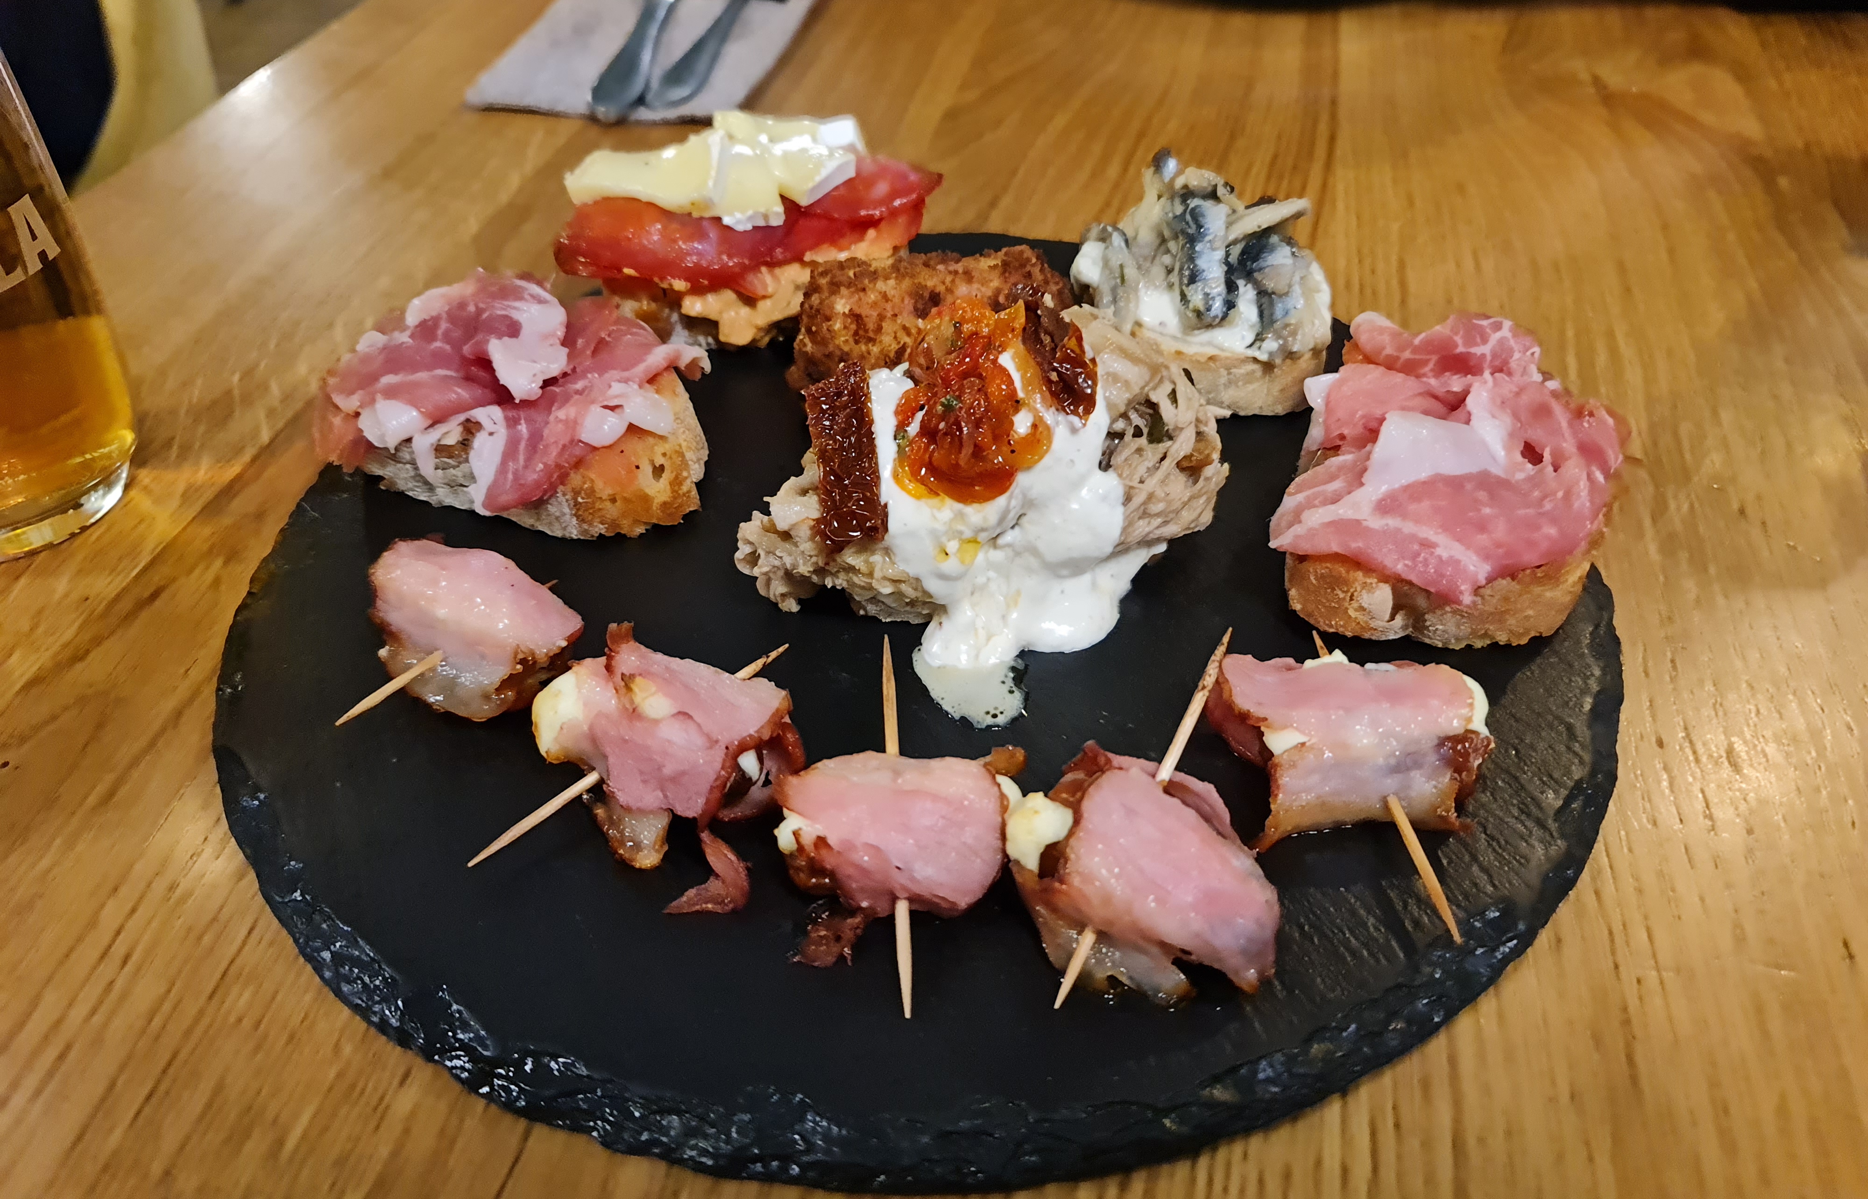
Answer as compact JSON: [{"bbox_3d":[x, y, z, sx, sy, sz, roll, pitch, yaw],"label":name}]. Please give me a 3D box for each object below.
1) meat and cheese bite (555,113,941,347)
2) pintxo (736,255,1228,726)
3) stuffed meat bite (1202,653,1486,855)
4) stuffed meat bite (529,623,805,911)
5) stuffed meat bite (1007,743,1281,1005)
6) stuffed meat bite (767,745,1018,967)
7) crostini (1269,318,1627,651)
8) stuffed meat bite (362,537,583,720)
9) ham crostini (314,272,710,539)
[{"bbox_3d":[-0.048,-0.097,0.352,0.094,0.044,0.042,-14,44,-14],"label":"meat and cheese bite"},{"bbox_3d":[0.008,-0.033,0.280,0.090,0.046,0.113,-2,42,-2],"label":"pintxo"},{"bbox_3d":[0.070,0.026,0.230,0.043,0.024,0.029,-3,42,-3],"label":"stuffed meat bite"},{"bbox_3d":[-0.045,0.025,0.231,0.042,0.026,0.035,15,44,16],"label":"stuffed meat bite"},{"bbox_3d":[0.032,0.042,0.211,0.039,0.026,0.032,18,45,19],"label":"stuffed meat bite"},{"bbox_3d":[-0.005,0.040,0.215,0.038,0.025,0.030,-2,42,-2],"label":"stuffed meat bite"},{"bbox_3d":[0.103,-0.028,0.279,0.059,0.038,0.073,8,43,9],"label":"crostini"},{"bbox_3d":[-0.086,0.005,0.255,0.035,0.024,0.027,16,45,18],"label":"stuffed meat bite"},{"bbox_3d":[-0.091,-0.045,0.301,0.077,0.037,0.052,11,43,12],"label":"ham crostini"}]

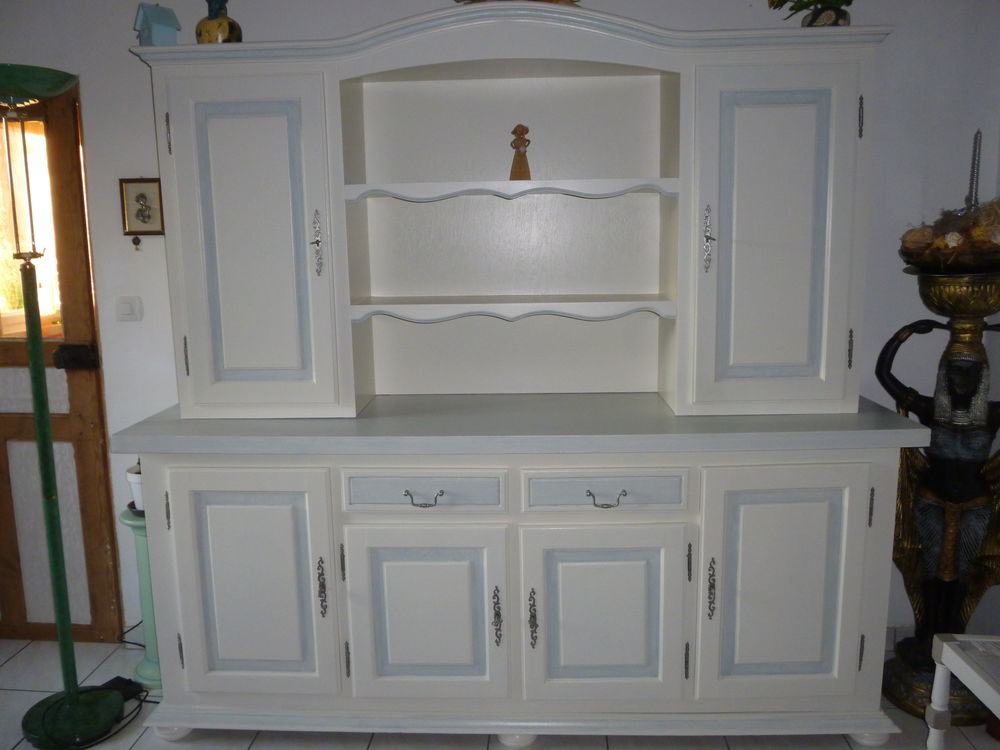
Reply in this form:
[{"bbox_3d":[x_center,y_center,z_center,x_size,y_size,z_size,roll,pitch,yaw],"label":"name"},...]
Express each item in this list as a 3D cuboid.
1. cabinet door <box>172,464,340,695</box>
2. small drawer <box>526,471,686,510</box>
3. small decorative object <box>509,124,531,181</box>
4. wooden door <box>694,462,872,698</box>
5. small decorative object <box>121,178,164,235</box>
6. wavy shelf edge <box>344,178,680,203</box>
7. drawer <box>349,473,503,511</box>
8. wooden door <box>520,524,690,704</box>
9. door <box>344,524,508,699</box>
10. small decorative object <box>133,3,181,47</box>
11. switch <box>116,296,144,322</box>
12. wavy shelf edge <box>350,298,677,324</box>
[{"bbox_3d":[-0.659,0.564,2.124,0.433,0.649,0.030,-1,9,2],"label":"cabinet door"},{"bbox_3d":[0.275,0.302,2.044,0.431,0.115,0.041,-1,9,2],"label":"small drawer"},{"bbox_3d":[0.056,-0.633,2.248,0.063,0.172,0.051,-1,9,2],"label":"small decorative object"},{"bbox_3d":[0.746,0.554,2.078,0.427,0.650,0.030,-1,9,2],"label":"wooden door"},{"bbox_3d":[-1.144,-0.538,2.508,0.135,0.178,0.020,-1,9,2],"label":"small decorative object"},{"bbox_3d":[0.031,-0.504,2.147,0.915,0.050,0.032,-1,9,2],"label":"wavy shelf edge"},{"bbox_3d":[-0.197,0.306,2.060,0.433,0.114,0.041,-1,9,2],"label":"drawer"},{"bbox_3d":[0.281,0.641,2.107,0.437,0.499,0.030,-1,9,2],"label":"wooden door"},{"bbox_3d":[-0.194,0.647,2.123,0.431,0.496,0.030,-1,9,2],"label":"door"},{"bbox_3d":[-0.958,-0.963,2.196,0.089,0.147,0.094,8,13,43],"label":"small decorative object"},{"bbox_3d":[-1.214,-0.216,2.560,0.082,0.080,0.025,-1,9,2],"label":"switch"},{"bbox_3d":[0.037,-0.176,2.200,0.913,0.053,0.032,-1,9,2],"label":"wavy shelf edge"}]

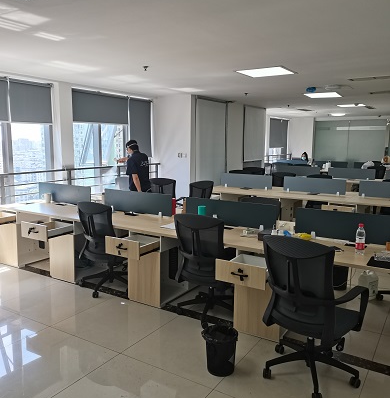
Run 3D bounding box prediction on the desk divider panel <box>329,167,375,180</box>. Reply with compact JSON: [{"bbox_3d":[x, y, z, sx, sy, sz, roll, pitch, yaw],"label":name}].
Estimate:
[{"bbox_3d":[3.547,-0.565,8.895,1.010,0.230,0.025,6,10,32],"label":"desk divider panel"}]

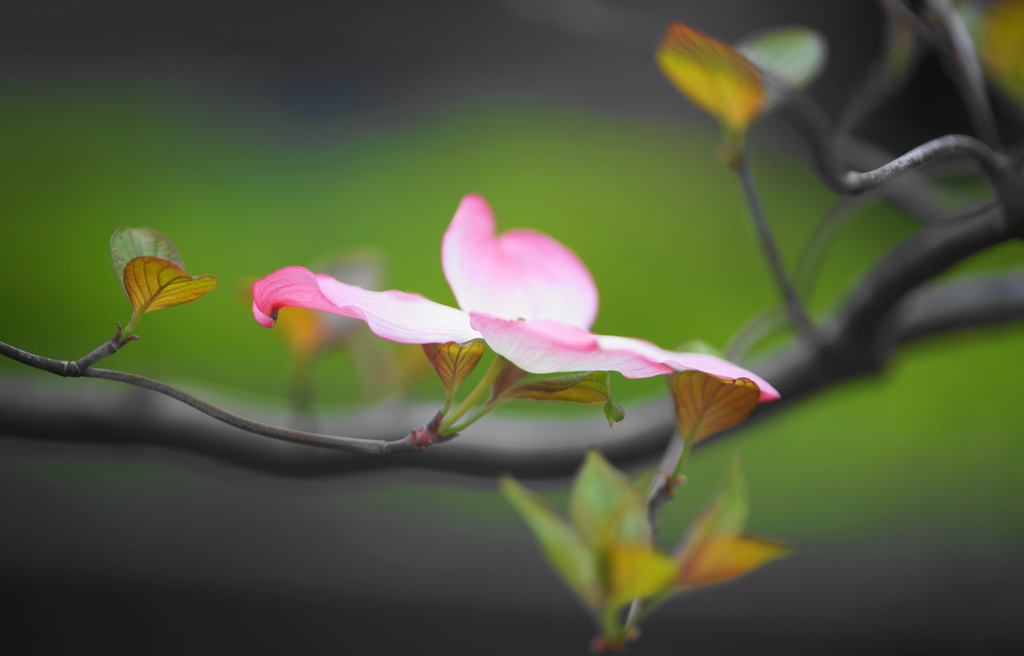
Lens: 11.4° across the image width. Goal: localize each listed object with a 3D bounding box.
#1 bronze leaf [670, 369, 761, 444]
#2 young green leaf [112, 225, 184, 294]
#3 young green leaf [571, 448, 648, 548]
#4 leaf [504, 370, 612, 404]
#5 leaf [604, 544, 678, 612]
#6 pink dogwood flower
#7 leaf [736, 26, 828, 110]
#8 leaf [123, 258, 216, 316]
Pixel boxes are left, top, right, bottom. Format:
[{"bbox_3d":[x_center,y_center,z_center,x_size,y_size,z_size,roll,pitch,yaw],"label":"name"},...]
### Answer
[{"bbox_3d":[0.037,0.014,0.925,0.017,0.016,0.010,24,6,0],"label":"bronze leaf"},{"bbox_3d":[-0.067,-0.011,0.932,0.013,0.015,0.007,-6,-3,0],"label":"young green leaf"},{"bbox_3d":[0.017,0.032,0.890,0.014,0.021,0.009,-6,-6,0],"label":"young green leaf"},{"bbox_3d":[0.009,0.011,0.925,0.021,0.007,0.011,0,6,0],"label":"leaf"},{"bbox_3d":[0.022,0.043,0.875,0.012,0.011,0.010,34,18,6],"label":"leaf"},{"bbox_3d":[0.002,-0.008,0.935,0.096,0.031,0.068,9,3,0],"label":"pink dogwood flower"},{"bbox_3d":[0.051,-0.049,0.975,0.021,0.014,0.008,-45,0,-6],"label":"leaf"},{"bbox_3d":[-0.061,-0.008,0.920,0.017,0.011,0.010,0,6,0],"label":"leaf"}]

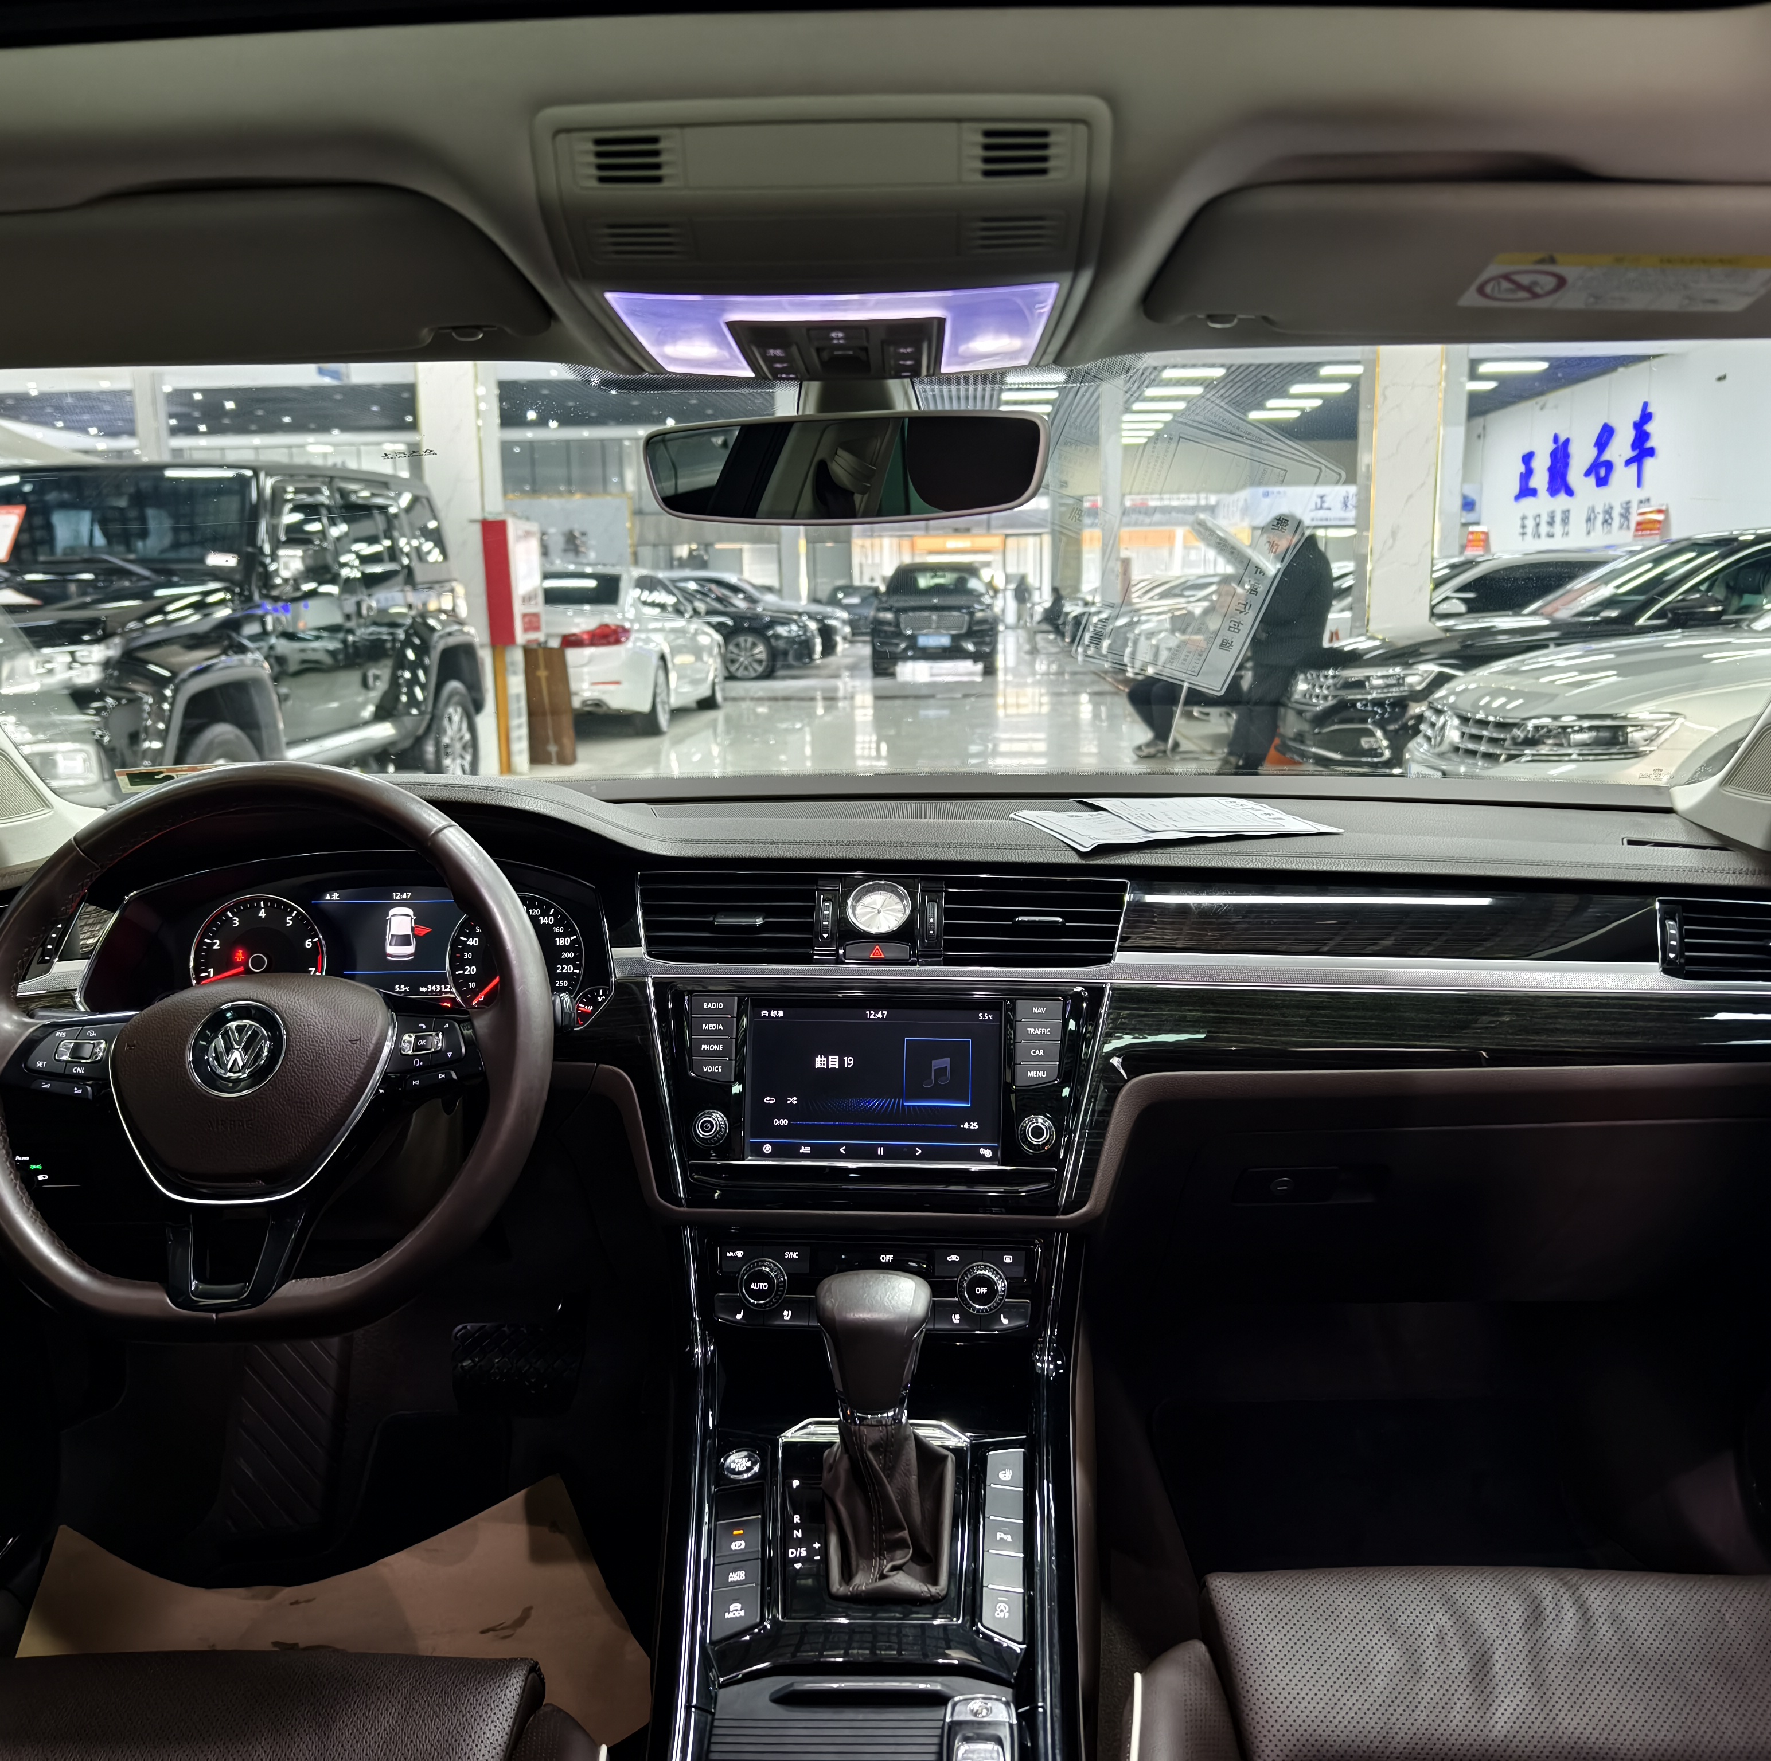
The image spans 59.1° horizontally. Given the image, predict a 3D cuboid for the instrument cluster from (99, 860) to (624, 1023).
[{"bbox_3d":[-0.379,0.043,1.105,0.357,0.120,0.070,0,-7,-3],"label":"instrument cluster"}]

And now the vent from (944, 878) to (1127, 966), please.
[{"bbox_3d":[0.107,0.029,1.110,0.130,0.062,0.040,0,-2,4],"label":"vent"}]

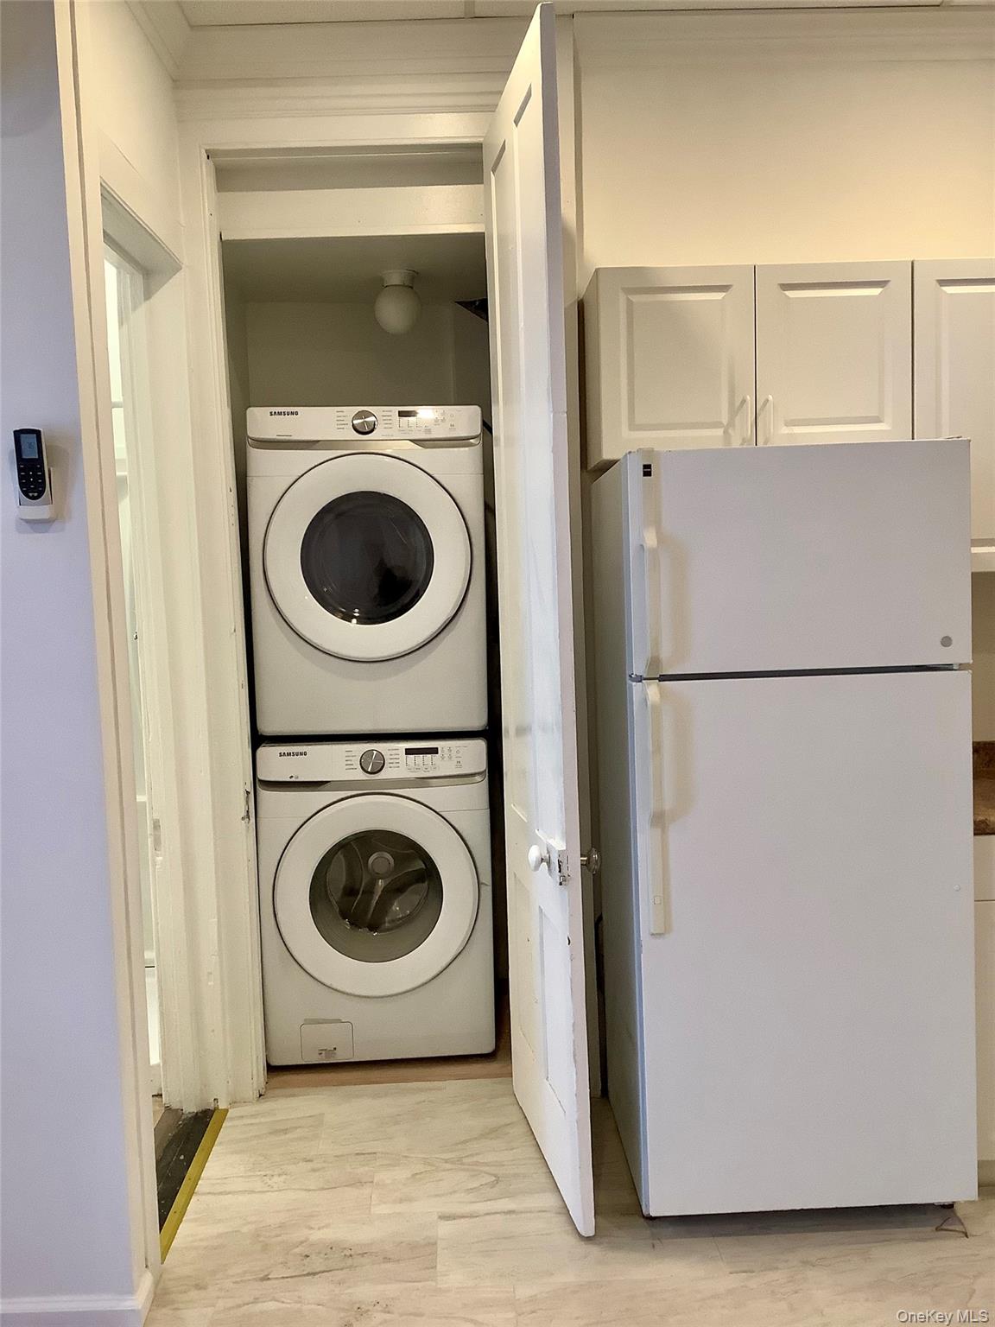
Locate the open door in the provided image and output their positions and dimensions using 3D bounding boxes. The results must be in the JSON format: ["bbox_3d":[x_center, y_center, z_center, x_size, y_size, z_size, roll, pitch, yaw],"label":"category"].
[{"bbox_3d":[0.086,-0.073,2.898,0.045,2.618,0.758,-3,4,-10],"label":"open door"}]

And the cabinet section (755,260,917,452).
[{"bbox_3d":[0.820,-0.754,3.063,0.386,0.459,0.327,-1,4,-1],"label":"cabinet section"}]

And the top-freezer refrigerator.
[{"bbox_3d":[0.661,0.368,2.927,0.742,1.707,0.746,-2,4,-1],"label":"top-freezer refrigerator"}]

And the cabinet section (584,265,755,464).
[{"bbox_3d":[0.436,-0.745,3.058,0.384,0.459,0.327,-1,4,-1],"label":"cabinet section"}]

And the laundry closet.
[{"bbox_3d":[-0.371,-0.111,3.752,0.766,2.627,0.876,-2,4,-2],"label":"laundry closet"}]

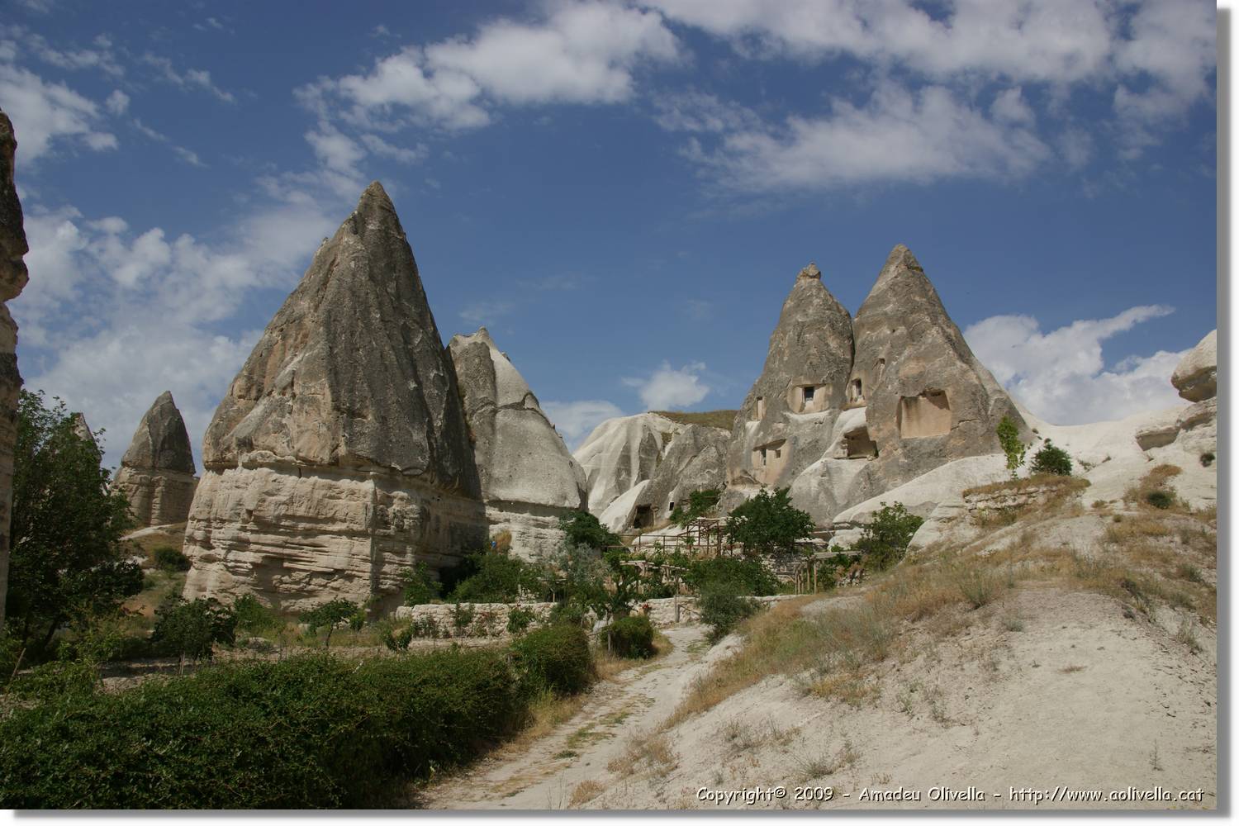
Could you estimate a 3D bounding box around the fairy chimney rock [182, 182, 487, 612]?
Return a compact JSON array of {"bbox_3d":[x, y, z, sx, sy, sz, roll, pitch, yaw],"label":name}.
[{"bbox_3d":[-12.200,-0.919,42.000,9.500,19.000,11.000,-2,-9,16],"label":"fairy chimney rock"}]

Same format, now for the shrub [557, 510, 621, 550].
[{"bbox_3d":[-1.608,6.205,49.000,3.170,2.090,2.780,0,-8,-2],"label":"shrub"}]

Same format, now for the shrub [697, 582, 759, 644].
[{"bbox_3d":[3.125,5.682,26.500,1.710,1.720,1.600,0,-11,0],"label":"shrub"}]

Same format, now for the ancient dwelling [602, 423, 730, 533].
[{"bbox_3d":[3.587,4.958,71.000,9.470,8.440,8.500,1,-8,-9],"label":"ancient dwelling"}]

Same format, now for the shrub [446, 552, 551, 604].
[{"bbox_3d":[-4.668,6.467,36.000,4.000,2.170,2.800,0,-11,0],"label":"shrub"}]

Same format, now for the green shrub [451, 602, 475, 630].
[{"bbox_3d":[-4.893,6.375,29.000,0.720,0.940,0.600,0,-11,0],"label":"green shrub"}]

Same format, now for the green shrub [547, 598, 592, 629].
[{"bbox_3d":[-1.540,6.190,28.500,1.320,1.010,1.200,0,-11,0],"label":"green shrub"}]

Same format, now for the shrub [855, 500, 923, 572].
[{"bbox_3d":[14.797,6.777,51.000,3.710,3.880,3.440,-2,-9,16],"label":"shrub"}]

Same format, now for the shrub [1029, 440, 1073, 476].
[{"bbox_3d":[20.444,2.132,44.000,2.000,1.700,1.860,-4,-9,25],"label":"shrub"}]

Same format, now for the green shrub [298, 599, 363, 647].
[{"bbox_3d":[-8.064,5.875,26.000,1.690,1.320,1.600,0,-11,0],"label":"green shrub"}]

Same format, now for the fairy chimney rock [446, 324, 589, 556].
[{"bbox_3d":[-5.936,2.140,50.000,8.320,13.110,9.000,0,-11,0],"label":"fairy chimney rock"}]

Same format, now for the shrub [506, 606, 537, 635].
[{"bbox_3d":[-2.997,6.384,28.500,0.900,0.870,0.800,0,-11,0],"label":"shrub"}]

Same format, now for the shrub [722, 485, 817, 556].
[{"bbox_3d":[9.558,6.887,59.000,5.600,4.430,5.200,-1,-8,9],"label":"shrub"}]

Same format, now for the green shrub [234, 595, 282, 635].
[{"bbox_3d":[-10.529,5.877,27.000,1.270,1.210,1.300,0,-11,0],"label":"green shrub"}]

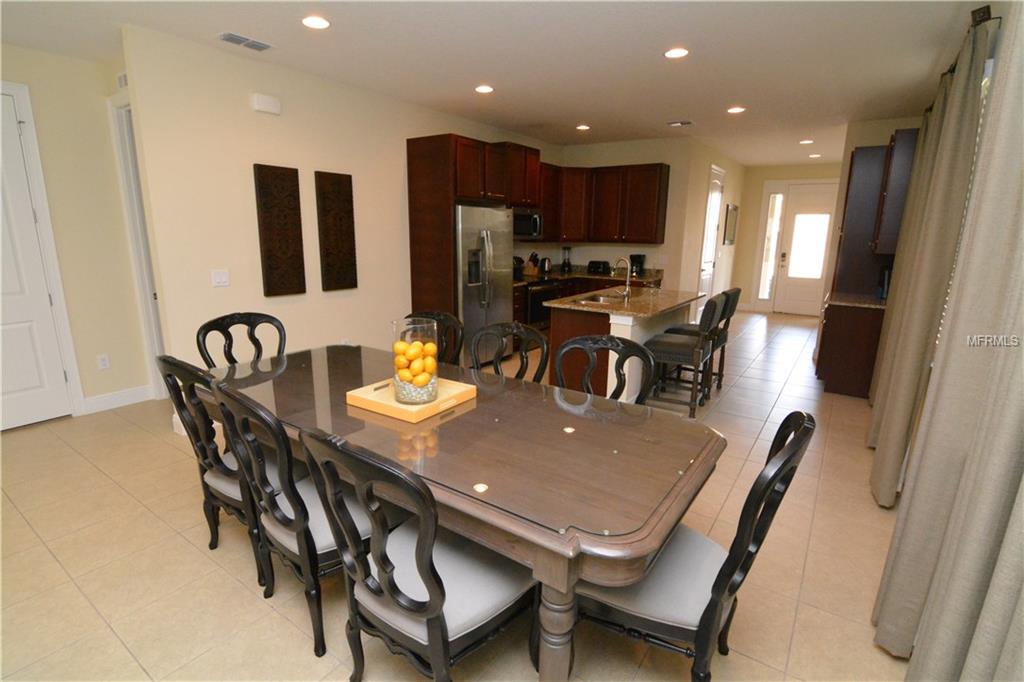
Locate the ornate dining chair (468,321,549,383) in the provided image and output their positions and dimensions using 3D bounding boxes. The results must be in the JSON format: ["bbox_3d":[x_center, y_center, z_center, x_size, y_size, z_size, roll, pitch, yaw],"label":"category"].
[{"bbox_3d":[-0.192,0.428,2.421,0.530,1.000,0.600,9,16,35],"label":"ornate dining chair"}]

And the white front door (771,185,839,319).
[{"bbox_3d":[5.838,-1.770,9.003,0.909,2.526,0.059,9,15,34],"label":"white front door"}]

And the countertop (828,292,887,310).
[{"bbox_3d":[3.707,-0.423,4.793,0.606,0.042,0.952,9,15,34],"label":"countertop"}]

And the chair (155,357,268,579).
[{"bbox_3d":[-1.226,0.543,2.224,0.505,1.052,0.569,9,15,34],"label":"chair"}]

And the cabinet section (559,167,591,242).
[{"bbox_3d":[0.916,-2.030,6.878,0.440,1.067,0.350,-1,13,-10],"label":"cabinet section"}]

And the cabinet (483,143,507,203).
[{"bbox_3d":[-0.435,-1.843,5.128,0.620,0.610,0.460,9,16,35],"label":"cabinet"}]

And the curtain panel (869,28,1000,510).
[{"bbox_3d":[2.593,-0.411,2.981,0.160,2.380,1.800,9,16,35],"label":"curtain panel"}]

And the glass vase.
[{"bbox_3d":[-0.413,0.092,1.957,0.183,0.320,0.183,0,13,0],"label":"glass vase"}]

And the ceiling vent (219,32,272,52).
[{"bbox_3d":[-1.979,-2.219,3.391,0.197,0.021,0.339,9,15,34],"label":"ceiling vent"}]

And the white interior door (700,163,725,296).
[{"bbox_3d":[3.412,-1.564,7.907,0.071,2.578,0.864,9,15,34],"label":"white interior door"}]

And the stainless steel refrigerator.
[{"bbox_3d":[-0.500,-0.613,5.241,0.740,1.780,0.910,9,16,35],"label":"stainless steel refrigerator"}]

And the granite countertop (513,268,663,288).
[{"bbox_3d":[0.843,-0.886,6.168,1.760,0.140,2.150,9,16,35],"label":"granite countertop"}]

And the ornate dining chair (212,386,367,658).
[{"bbox_3d":[-0.773,0.621,1.931,0.505,1.052,0.569,9,15,34],"label":"ornate dining chair"}]

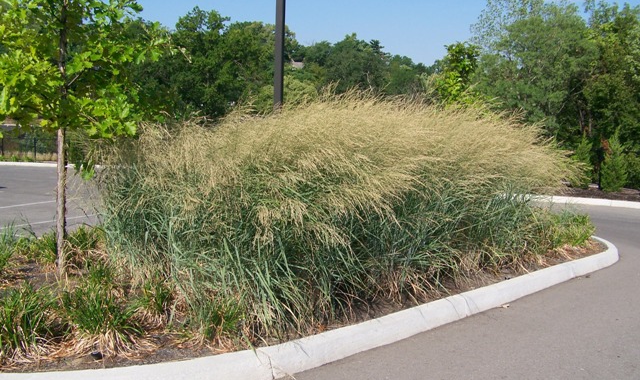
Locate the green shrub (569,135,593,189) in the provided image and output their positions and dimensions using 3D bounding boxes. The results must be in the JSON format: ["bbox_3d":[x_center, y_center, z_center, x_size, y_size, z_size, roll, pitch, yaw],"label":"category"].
[{"bbox_3d":[7.072,-0.780,17.673,0.630,1.470,0.650,4,6,22],"label":"green shrub"}]

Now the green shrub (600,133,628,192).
[{"bbox_3d":[7.708,-0.753,17.078,0.740,1.580,0.750,5,6,24],"label":"green shrub"}]

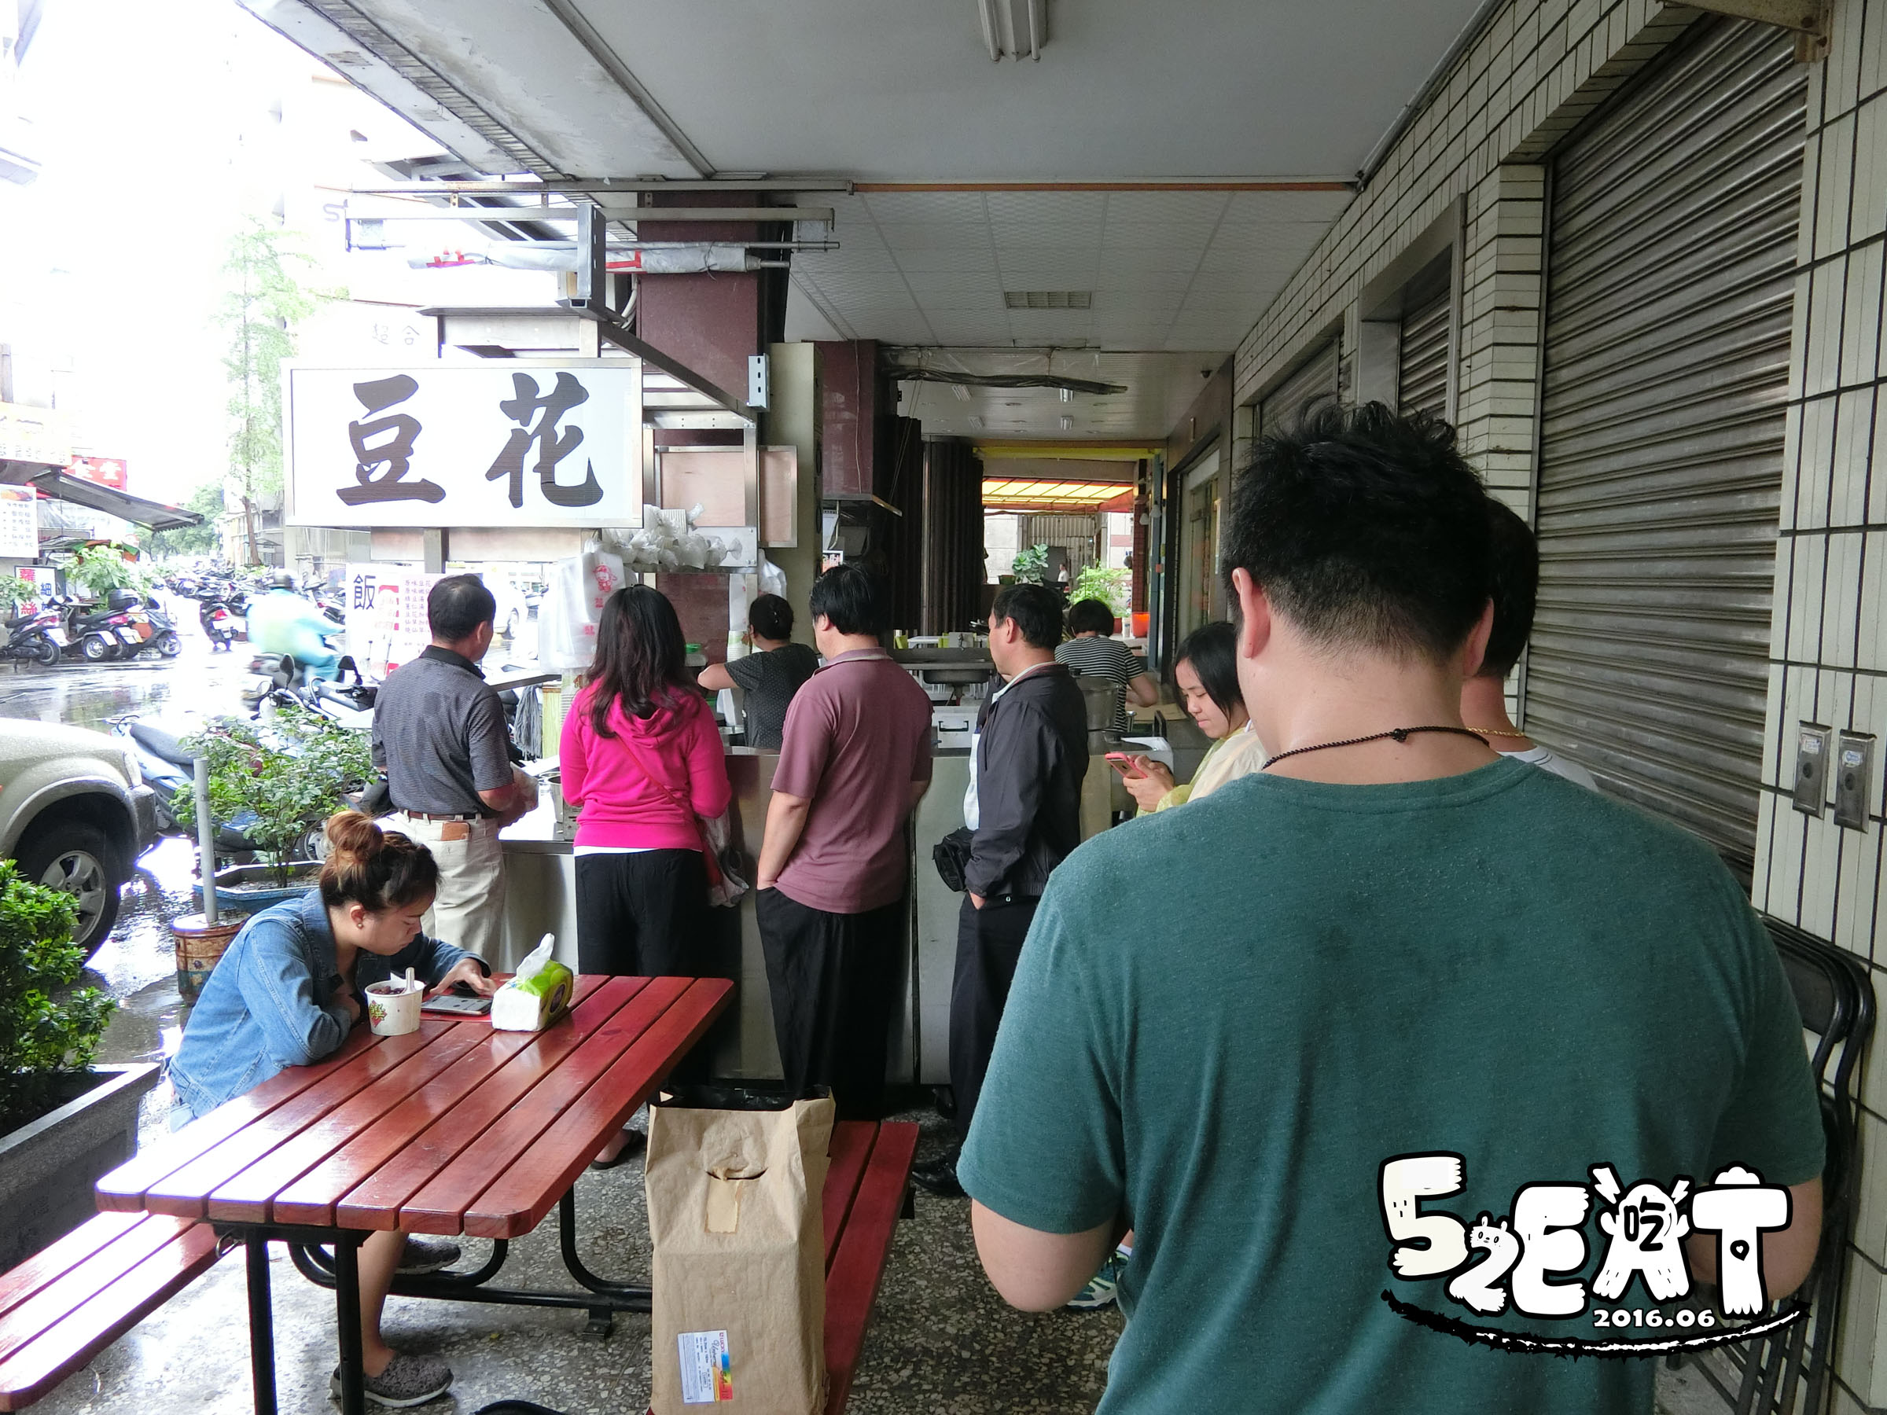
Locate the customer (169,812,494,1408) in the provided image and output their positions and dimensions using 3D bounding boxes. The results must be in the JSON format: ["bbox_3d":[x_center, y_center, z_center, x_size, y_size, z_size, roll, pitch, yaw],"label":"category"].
[{"bbox_3d":[-1.196,0.777,2.895,0.720,1.180,0.500,1,5,5],"label":"customer"}]

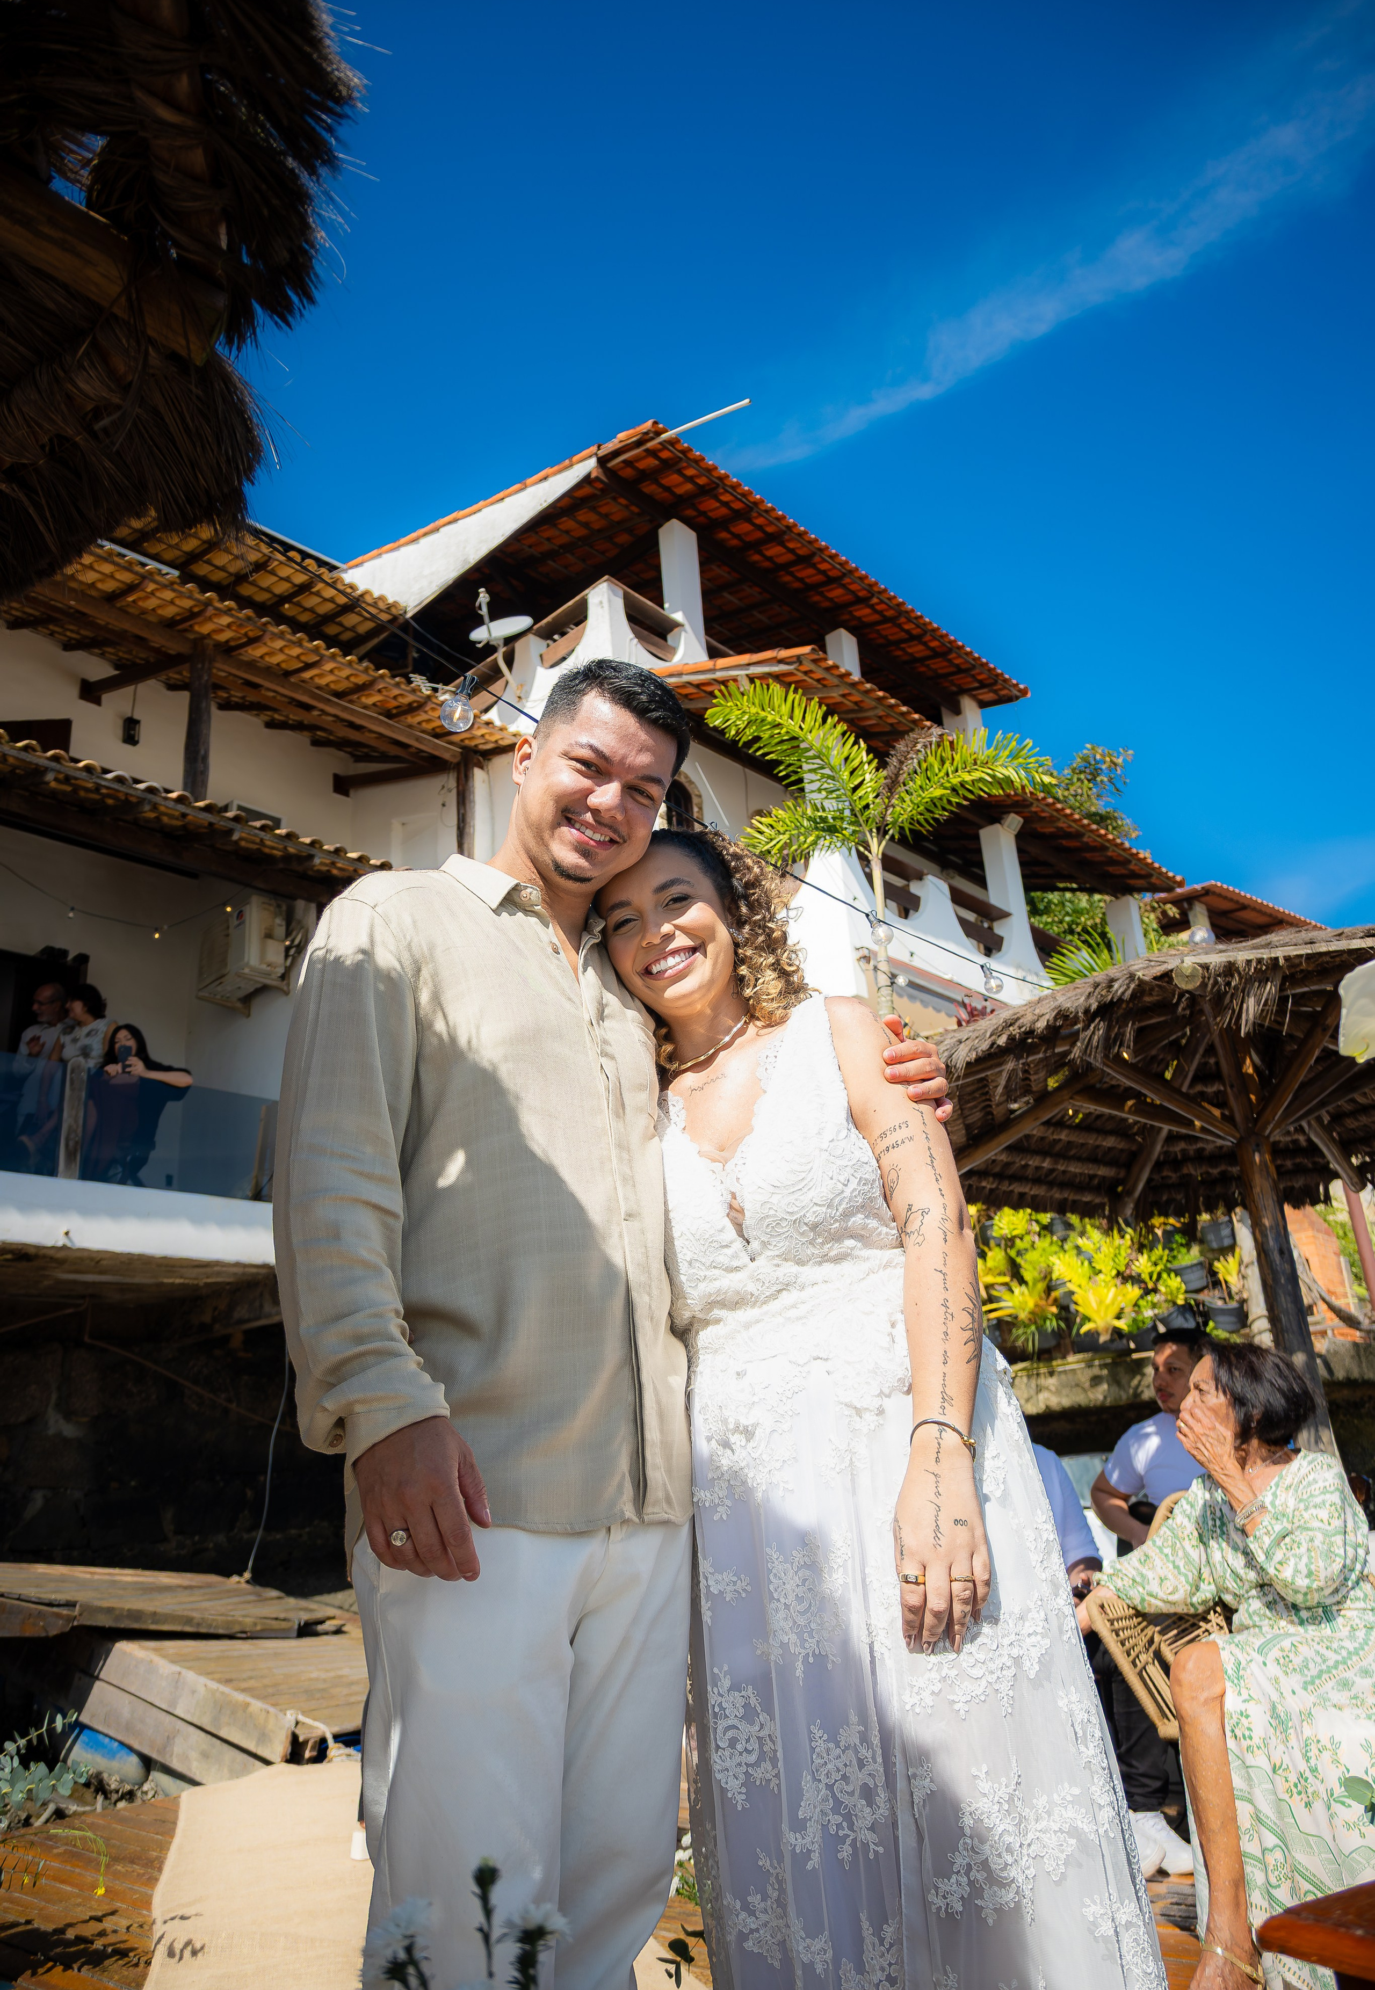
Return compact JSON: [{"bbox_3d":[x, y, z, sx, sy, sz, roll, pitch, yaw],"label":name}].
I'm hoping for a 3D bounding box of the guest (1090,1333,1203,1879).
[{"bbox_3d":[1.375,1.498,3.607,0.600,1.250,0.750,-10,-20,17],"label":"guest"}]

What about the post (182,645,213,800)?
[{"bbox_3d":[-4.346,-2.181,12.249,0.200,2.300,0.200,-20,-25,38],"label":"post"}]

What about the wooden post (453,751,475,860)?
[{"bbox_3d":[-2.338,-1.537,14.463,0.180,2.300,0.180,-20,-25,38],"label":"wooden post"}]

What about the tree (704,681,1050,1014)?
[{"bbox_3d":[1.073,0.181,6.590,1.700,3.700,1.600,-4,-19,0],"label":"tree"}]

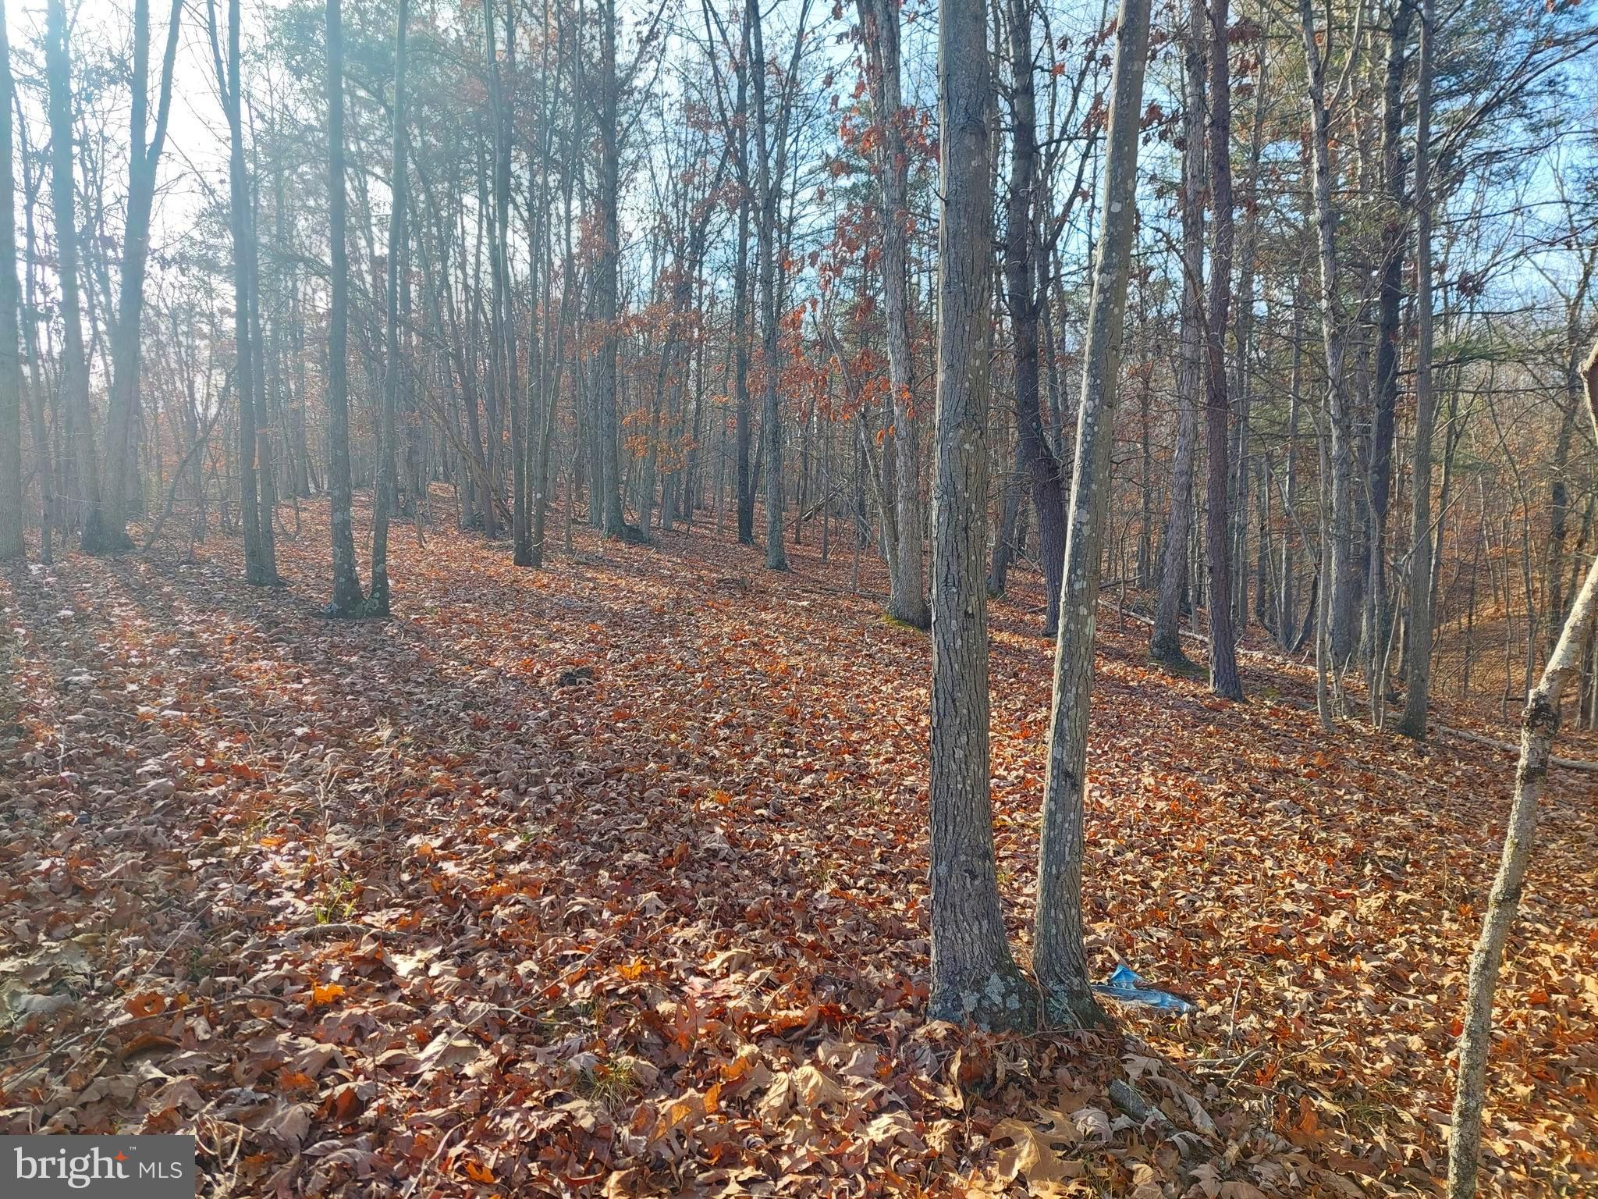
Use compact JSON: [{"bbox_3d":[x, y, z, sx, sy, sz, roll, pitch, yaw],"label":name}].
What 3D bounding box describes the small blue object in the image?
[{"bbox_3d":[1.180,1.336,3.800,0.340,0.070,0.160,4,2,18],"label":"small blue object"}]

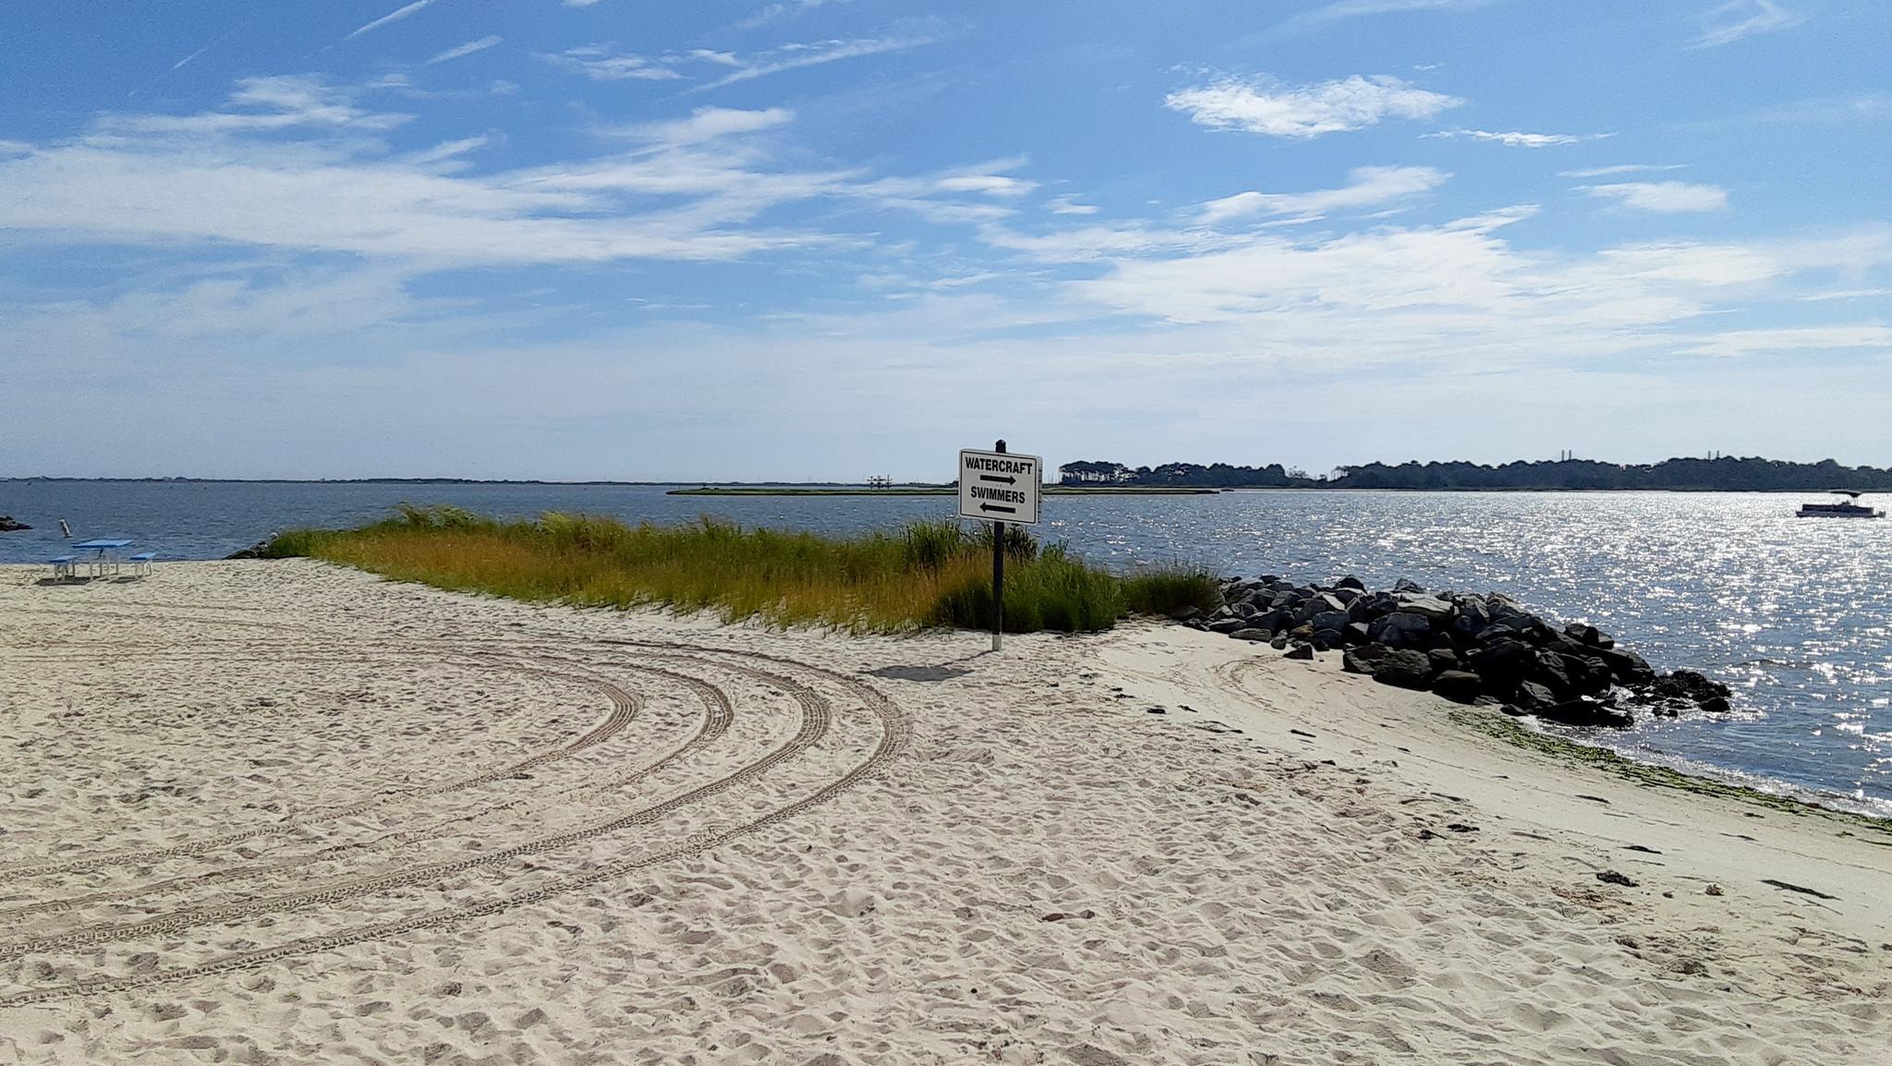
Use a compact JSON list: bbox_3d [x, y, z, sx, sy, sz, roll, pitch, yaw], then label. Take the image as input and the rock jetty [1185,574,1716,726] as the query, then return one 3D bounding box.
[{"bbox_3d":[6.150,1.343,18.300,6.500,1.500,4.700,1,2,7],"label":"rock jetty"}]

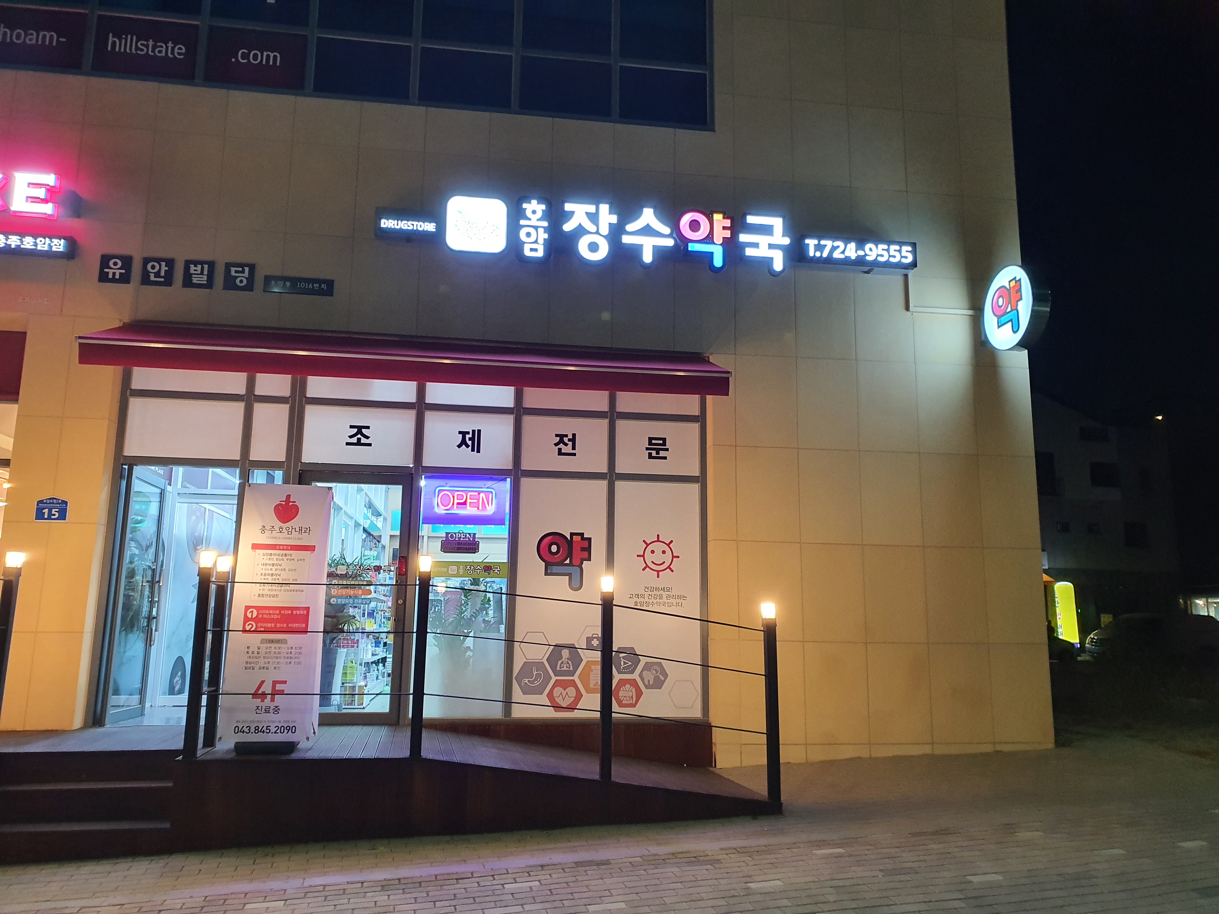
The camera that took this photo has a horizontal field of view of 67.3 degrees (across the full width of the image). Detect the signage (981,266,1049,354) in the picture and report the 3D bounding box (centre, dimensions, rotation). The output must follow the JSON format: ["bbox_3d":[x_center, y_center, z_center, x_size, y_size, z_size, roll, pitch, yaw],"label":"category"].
[{"bbox_3d":[3.768,-1.377,8.492,0.170,0.775,0.775,2,-10,-8],"label":"signage"}]

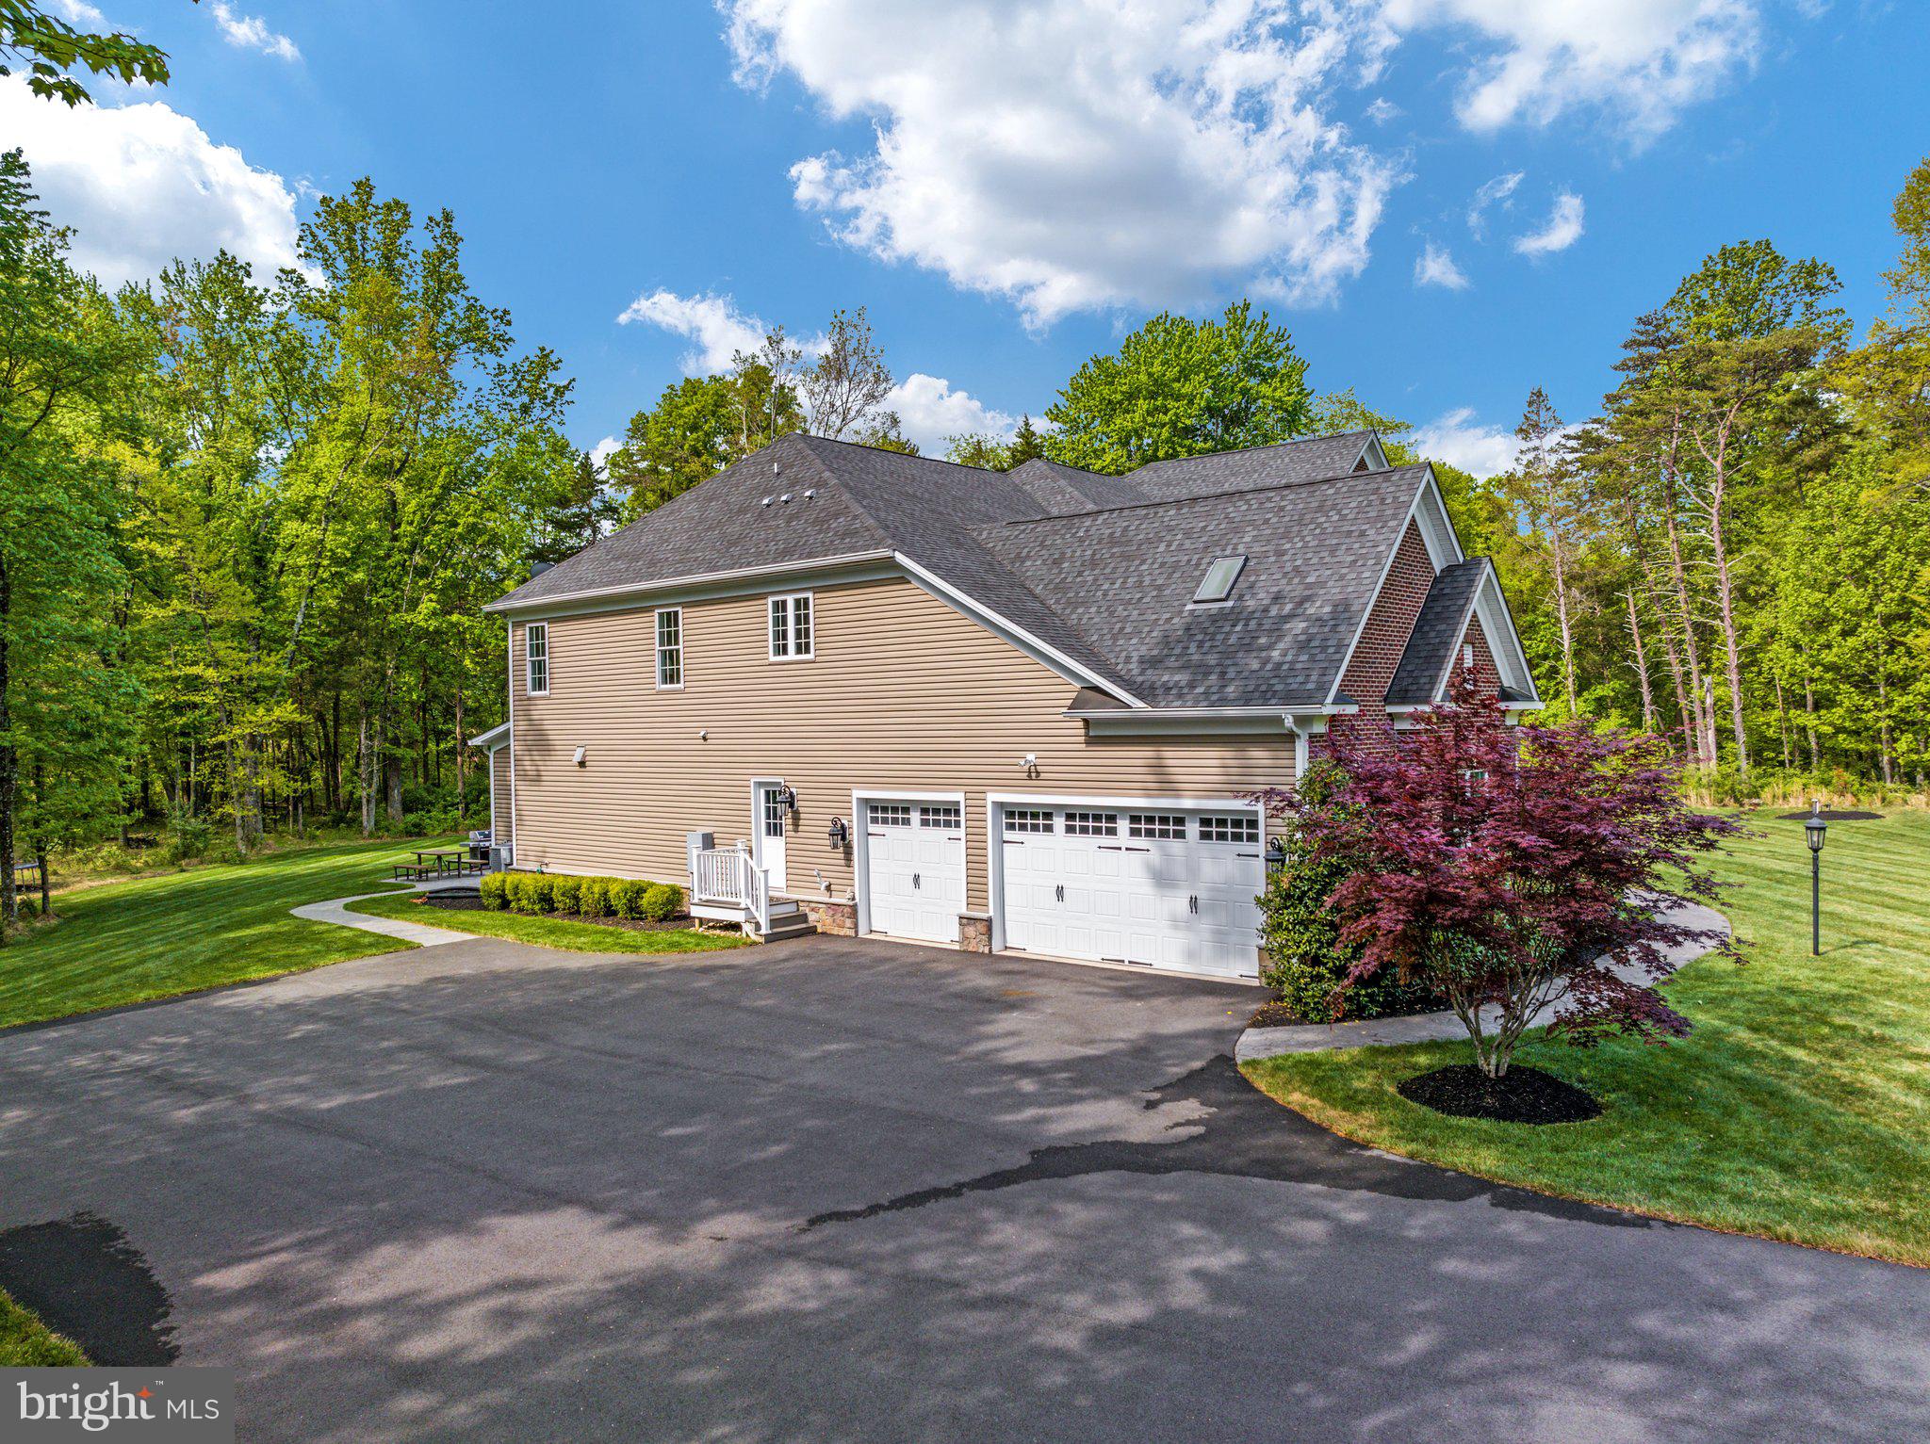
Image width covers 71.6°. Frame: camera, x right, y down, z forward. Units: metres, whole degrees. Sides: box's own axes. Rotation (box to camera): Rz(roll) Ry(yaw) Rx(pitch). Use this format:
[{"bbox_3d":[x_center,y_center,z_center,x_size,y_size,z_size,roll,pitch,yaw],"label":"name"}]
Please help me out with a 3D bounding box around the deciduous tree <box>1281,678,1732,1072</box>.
[{"bbox_3d":[5.653,1.598,14.273,4.800,4.330,4.700,-1,0,0],"label":"deciduous tree"}]

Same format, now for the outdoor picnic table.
[{"bbox_3d":[-14.131,3.838,35.939,1.550,0.720,1.900,-1,0,40],"label":"outdoor picnic table"}]

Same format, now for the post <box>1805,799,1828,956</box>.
[{"bbox_3d":[12.841,2.470,20.195,0.330,2.120,0.330,-1,0,0],"label":"post"}]

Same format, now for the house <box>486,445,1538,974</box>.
[{"bbox_3d":[3.315,-2.078,34.428,24.500,11.530,23.750,-1,0,40],"label":"house"}]

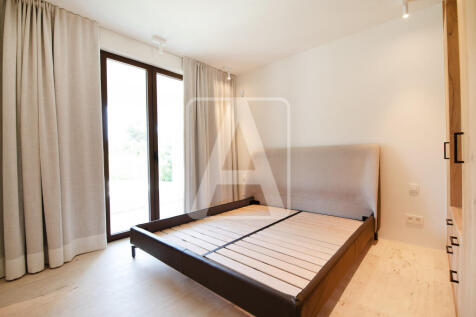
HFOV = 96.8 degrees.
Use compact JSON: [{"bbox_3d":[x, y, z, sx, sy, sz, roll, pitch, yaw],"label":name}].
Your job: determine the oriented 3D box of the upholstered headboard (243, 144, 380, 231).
[{"bbox_3d":[0.927,0.388,3.240,2.059,1.040,0.180,-2,0,41],"label":"upholstered headboard"}]

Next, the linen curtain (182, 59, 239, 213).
[{"bbox_3d":[-0.444,-0.269,3.754,0.160,2.631,1.206,-2,0,41],"label":"linen curtain"}]

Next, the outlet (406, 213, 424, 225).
[{"bbox_3d":[2.061,0.706,2.455,0.153,0.088,0.018,-2,0,42],"label":"outlet"}]

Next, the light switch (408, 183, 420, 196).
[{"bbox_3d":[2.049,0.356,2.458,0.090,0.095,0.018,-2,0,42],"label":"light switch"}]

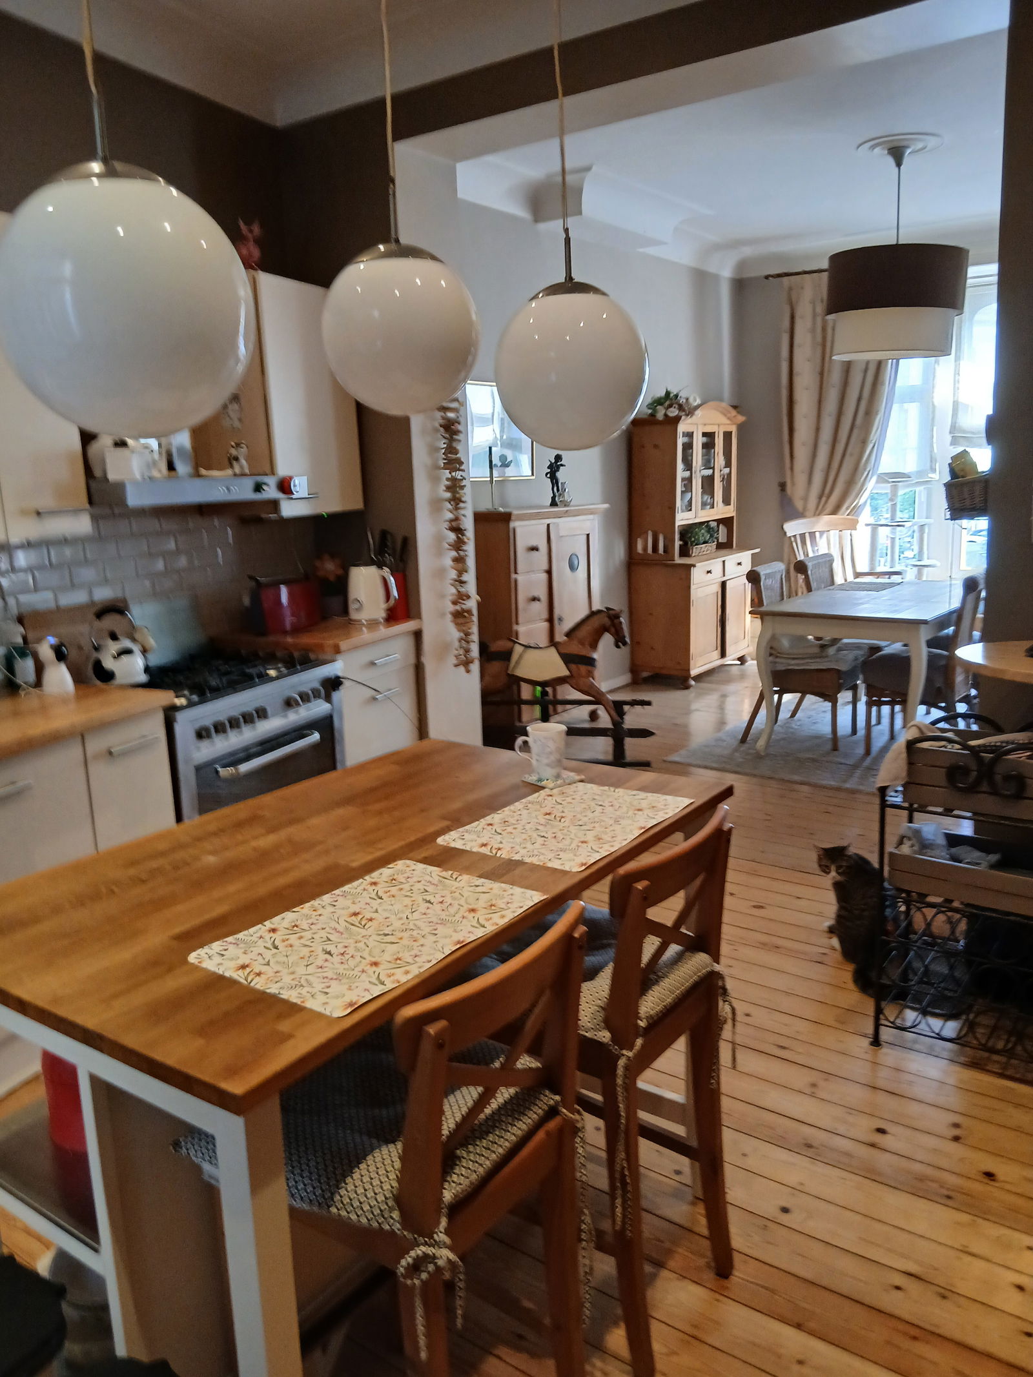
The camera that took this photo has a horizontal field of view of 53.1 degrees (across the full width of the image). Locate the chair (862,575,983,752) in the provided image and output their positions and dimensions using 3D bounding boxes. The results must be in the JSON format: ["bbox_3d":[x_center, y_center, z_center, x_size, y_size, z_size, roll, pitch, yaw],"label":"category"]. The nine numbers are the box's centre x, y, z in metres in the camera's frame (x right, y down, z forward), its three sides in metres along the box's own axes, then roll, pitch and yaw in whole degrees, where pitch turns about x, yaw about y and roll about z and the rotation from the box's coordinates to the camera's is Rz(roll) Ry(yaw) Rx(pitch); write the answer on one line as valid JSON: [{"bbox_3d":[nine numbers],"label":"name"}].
[{"bbox_3d":[2.164,-0.134,5.424,0.580,0.965,0.460,6,14,35],"label":"chair"}]

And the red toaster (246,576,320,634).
[{"bbox_3d":[-1.016,-0.362,4.444,0.150,0.215,0.350,3,13,25],"label":"red toaster"}]

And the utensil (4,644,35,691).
[{"bbox_3d":[-1.608,-0.070,3.345,0.085,0.140,0.085,4,13,25],"label":"utensil"}]

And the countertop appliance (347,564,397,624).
[{"bbox_3d":[-0.645,-0.419,4.593,0.232,0.244,0.160,4,13,27],"label":"countertop appliance"}]

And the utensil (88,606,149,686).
[{"bbox_3d":[-1.322,-0.146,3.424,0.190,0.243,0.190,-3,12,-4],"label":"utensil"}]

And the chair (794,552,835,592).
[{"bbox_3d":[1.988,-0.315,6.154,0.560,0.970,0.465,6,14,34],"label":"chair"}]

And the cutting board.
[{"bbox_3d":[-1.444,-0.170,3.492,0.030,0.230,0.455,-10,7,26],"label":"cutting board"}]

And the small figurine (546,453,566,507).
[{"bbox_3d":[0.231,-1.232,6.072,0.110,0.315,0.110,6,14,35],"label":"small figurine"}]

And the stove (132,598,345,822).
[{"bbox_3d":[-1.094,0.289,3.766,0.640,1.060,0.900,3,13,25],"label":"stove"}]

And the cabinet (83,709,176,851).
[{"bbox_3d":[-1.400,0.502,3.242,0.600,0.880,0.310,3,13,25],"label":"cabinet"}]

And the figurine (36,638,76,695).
[{"bbox_3d":[-1.453,-0.073,3.249,0.120,0.175,0.100,-13,16,-43],"label":"figurine"}]

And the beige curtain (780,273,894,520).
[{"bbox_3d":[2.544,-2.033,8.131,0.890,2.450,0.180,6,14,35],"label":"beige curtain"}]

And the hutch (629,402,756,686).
[{"bbox_3d":[1.297,-1.066,7.482,0.496,1.945,1.204,6,14,33],"label":"hutch"}]

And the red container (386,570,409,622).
[{"bbox_3d":[-0.528,-0.409,4.535,0.106,0.226,0.106,-2,11,0],"label":"red container"}]

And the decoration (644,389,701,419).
[{"bbox_3d":[1.095,-1.990,7.299,0.290,0.200,0.320,6,14,35],"label":"decoration"}]

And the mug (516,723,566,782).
[{"bbox_3d":[0.053,0.133,2.174,0.113,0.103,0.085,-2,12,2],"label":"mug"}]

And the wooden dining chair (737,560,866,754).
[{"bbox_3d":[1.570,-0.196,5.654,0.560,0.970,0.465,6,14,34],"label":"wooden dining chair"}]

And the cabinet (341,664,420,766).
[{"bbox_3d":[-0.818,0.240,4.561,0.560,0.700,0.600,4,13,25],"label":"cabinet"}]

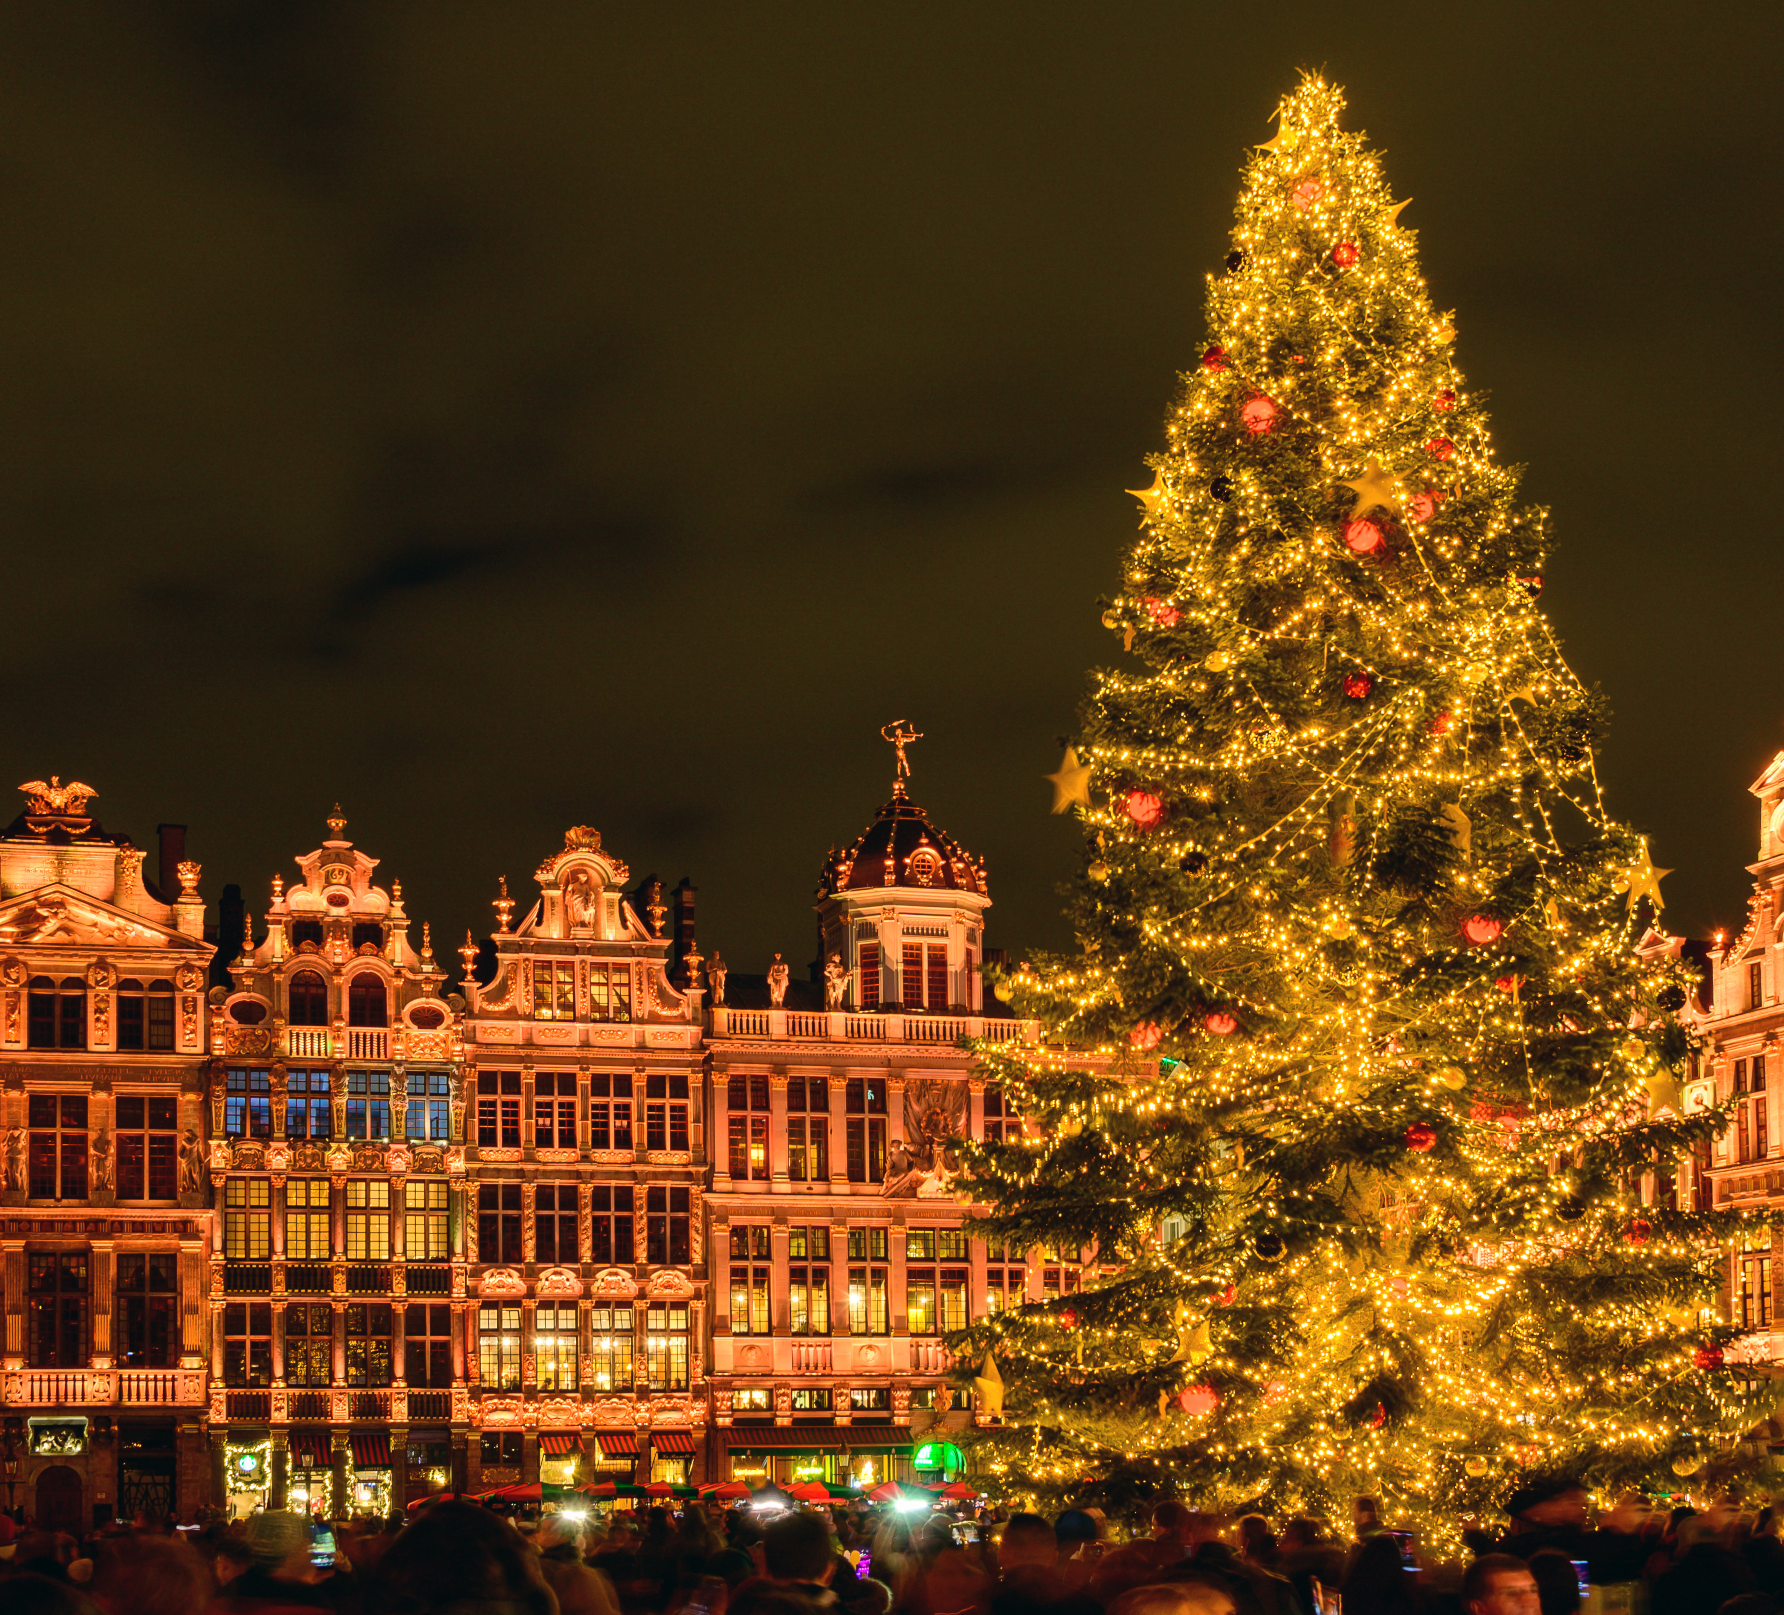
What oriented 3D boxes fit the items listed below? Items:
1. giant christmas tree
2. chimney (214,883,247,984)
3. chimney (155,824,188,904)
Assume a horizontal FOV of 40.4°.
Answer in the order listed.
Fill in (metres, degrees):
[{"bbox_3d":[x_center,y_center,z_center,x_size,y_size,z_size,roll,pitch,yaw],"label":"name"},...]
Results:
[{"bbox_3d":[5.817,0.059,30.000,9.900,18.200,9.700,0,-3,0],"label":"giant christmas tree"},{"bbox_3d":[-24.011,4.642,88.000,0.950,3.900,0.900,0,-3,0],"label":"chimney"},{"bbox_3d":[-25.846,2.074,87.000,0.950,3.000,0.900,0,-3,0],"label":"chimney"}]

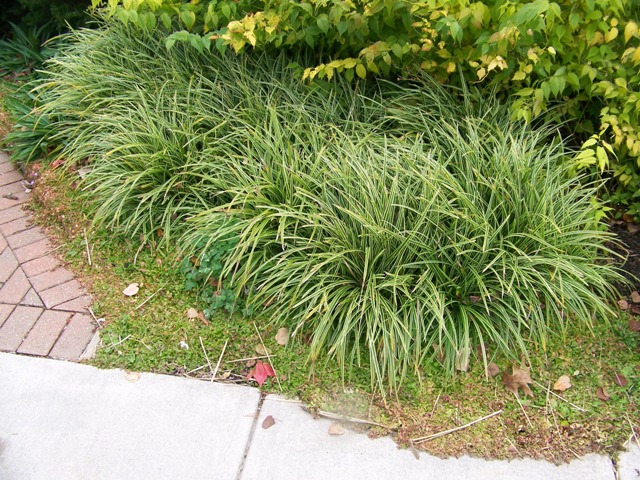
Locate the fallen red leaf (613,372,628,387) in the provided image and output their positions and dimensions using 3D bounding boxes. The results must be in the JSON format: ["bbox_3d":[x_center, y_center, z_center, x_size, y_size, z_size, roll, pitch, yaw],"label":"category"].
[{"bbox_3d":[0.931,0.435,2.006,0.042,0.015,0.048,24,42,26],"label":"fallen red leaf"}]

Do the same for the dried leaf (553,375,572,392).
[{"bbox_3d":[0.772,0.457,2.045,0.083,0.025,0.040,-30,48,-35],"label":"dried leaf"}]

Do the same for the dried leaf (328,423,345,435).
[{"bbox_3d":[0.048,0.542,1.845,0.043,0.012,0.038,4,37,3],"label":"dried leaf"}]

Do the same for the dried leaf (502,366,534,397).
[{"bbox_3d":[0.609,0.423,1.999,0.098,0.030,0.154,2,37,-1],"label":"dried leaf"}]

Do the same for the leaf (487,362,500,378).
[{"bbox_3d":[0.562,0.420,2.087,0.036,0.018,0.059,8,38,7],"label":"leaf"}]

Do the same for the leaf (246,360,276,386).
[{"bbox_3d":[-0.177,0.408,1.981,0.093,0.025,0.100,2,37,0],"label":"leaf"}]

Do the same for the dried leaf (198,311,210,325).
[{"bbox_3d":[-0.391,0.263,2.173,0.018,0.018,0.074,-19,42,-26],"label":"dried leaf"}]

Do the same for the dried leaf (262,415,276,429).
[{"bbox_3d":[-0.154,0.539,1.911,0.046,0.015,0.032,-27,46,-33],"label":"dried leaf"}]

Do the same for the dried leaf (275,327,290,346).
[{"bbox_3d":[-0.124,0.323,2.172,0.049,0.025,0.081,9,38,9],"label":"dried leaf"}]

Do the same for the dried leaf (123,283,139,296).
[{"bbox_3d":[-0.679,0.180,2.334,0.051,0.018,0.070,7,38,7],"label":"dried leaf"}]

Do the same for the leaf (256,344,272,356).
[{"bbox_3d":[-0.184,0.361,2.127,0.047,0.015,0.053,-17,41,-24],"label":"leaf"}]

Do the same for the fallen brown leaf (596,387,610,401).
[{"bbox_3d":[0.882,0.483,2.020,0.030,0.020,0.046,-12,40,-18],"label":"fallen brown leaf"}]

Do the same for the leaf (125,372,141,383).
[{"bbox_3d":[-0.576,0.421,1.977,0.049,0.010,0.038,5,37,4],"label":"leaf"}]

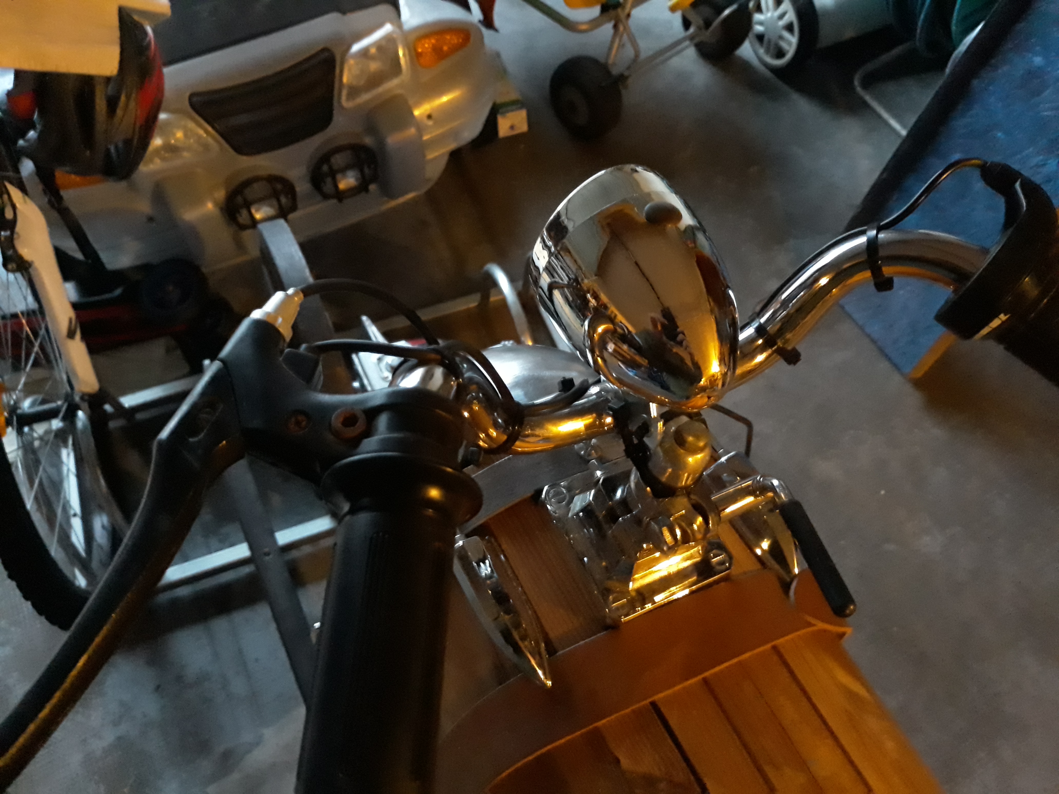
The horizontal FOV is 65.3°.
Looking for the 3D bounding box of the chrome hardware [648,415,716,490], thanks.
[{"bbox_3d":[0.087,0.032,0.475,0.036,0.040,0.038,2,45,-2],"label":"chrome hardware"}]

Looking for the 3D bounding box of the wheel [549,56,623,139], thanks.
[{"bbox_3d":[0.135,-0.712,1.980,0.080,0.200,0.200,-36,54,-23],"label":"wheel"}]

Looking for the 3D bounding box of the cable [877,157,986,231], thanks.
[{"bbox_3d":[0.185,-0.093,0.383,0.058,0.018,0.018,-25,23,20],"label":"cable"}]

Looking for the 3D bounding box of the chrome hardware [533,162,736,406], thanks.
[{"bbox_3d":[0.065,-0.046,0.440,0.094,0.096,0.125,-22,50,-13],"label":"chrome hardware"}]

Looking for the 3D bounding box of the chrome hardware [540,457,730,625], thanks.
[{"bbox_3d":[0.074,0.084,0.602,0.096,0.050,0.126,-21,49,-12],"label":"chrome hardware"}]

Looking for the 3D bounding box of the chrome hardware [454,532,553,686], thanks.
[{"bbox_3d":[-0.021,0.148,0.585,0.036,0.036,0.137,-21,49,-12],"label":"chrome hardware"}]

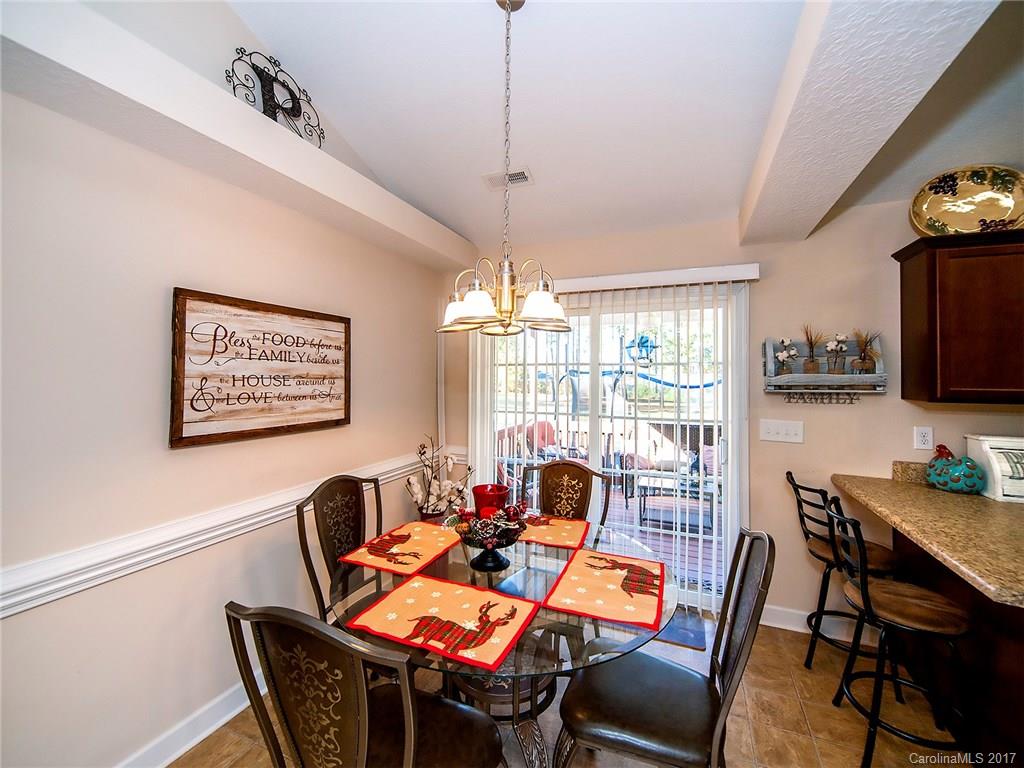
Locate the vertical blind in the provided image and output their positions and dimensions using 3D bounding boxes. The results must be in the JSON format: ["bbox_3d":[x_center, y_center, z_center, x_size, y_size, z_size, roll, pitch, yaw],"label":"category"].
[{"bbox_3d":[0.544,0.387,2.828,1.870,1.990,0.100,0,1,23],"label":"vertical blind"}]

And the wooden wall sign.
[{"bbox_3d":[-1.119,-0.067,1.996,0.035,0.617,0.900,0,1,23],"label":"wooden wall sign"}]

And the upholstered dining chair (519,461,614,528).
[{"bbox_3d":[0.165,0.921,1.993,0.500,1.030,0.570,0,1,28],"label":"upholstered dining chair"}]

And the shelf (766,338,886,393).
[{"bbox_3d":[1.693,-0.104,2.263,0.540,0.310,0.110,0,1,23],"label":"shelf"}]

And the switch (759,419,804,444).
[{"bbox_3d":[1.551,0.273,2.383,0.213,0.122,0.012,0,1,23],"label":"switch"}]

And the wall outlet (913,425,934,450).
[{"bbox_3d":[2.131,0.282,2.140,0.074,0.118,0.010,0,1,23],"label":"wall outlet"}]

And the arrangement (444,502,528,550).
[{"bbox_3d":[-0.093,0.539,1.577,0.280,0.145,0.260,0,1,0],"label":"arrangement"}]

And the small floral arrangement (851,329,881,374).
[{"bbox_3d":[1.859,-0.155,2.181,0.140,0.260,0.110,0,1,23],"label":"small floral arrangement"}]

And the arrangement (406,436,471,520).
[{"bbox_3d":[-0.485,0.624,2.735,0.420,0.530,0.380,-1,1,-22],"label":"arrangement"}]

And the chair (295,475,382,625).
[{"bbox_3d":[-0.527,0.922,1.780,0.570,1.030,0.500,0,1,23],"label":"chair"}]

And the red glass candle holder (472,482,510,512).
[{"bbox_3d":[-0.082,0.464,1.570,0.136,0.135,0.136,0,1,0],"label":"red glass candle holder"}]

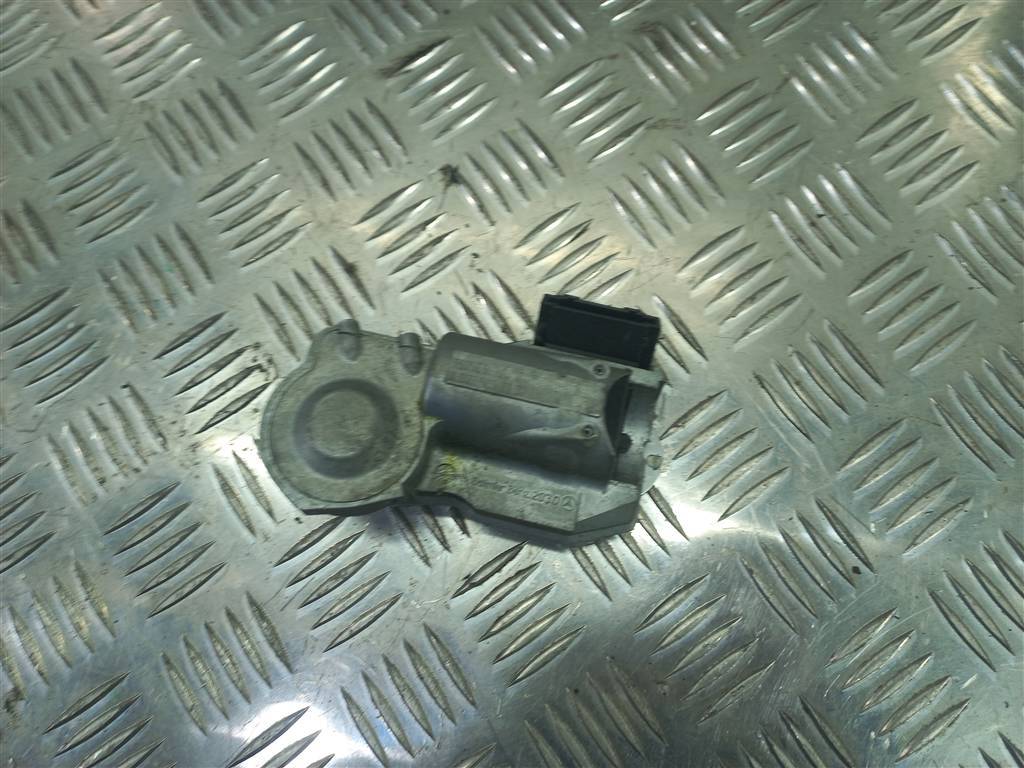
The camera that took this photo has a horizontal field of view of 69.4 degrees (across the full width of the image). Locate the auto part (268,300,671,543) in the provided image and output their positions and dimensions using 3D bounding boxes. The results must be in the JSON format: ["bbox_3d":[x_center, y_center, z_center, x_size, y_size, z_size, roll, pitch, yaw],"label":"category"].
[{"bbox_3d":[-0.014,0.007,0.222,0.122,0.042,0.077,8,76,4],"label":"auto part"}]

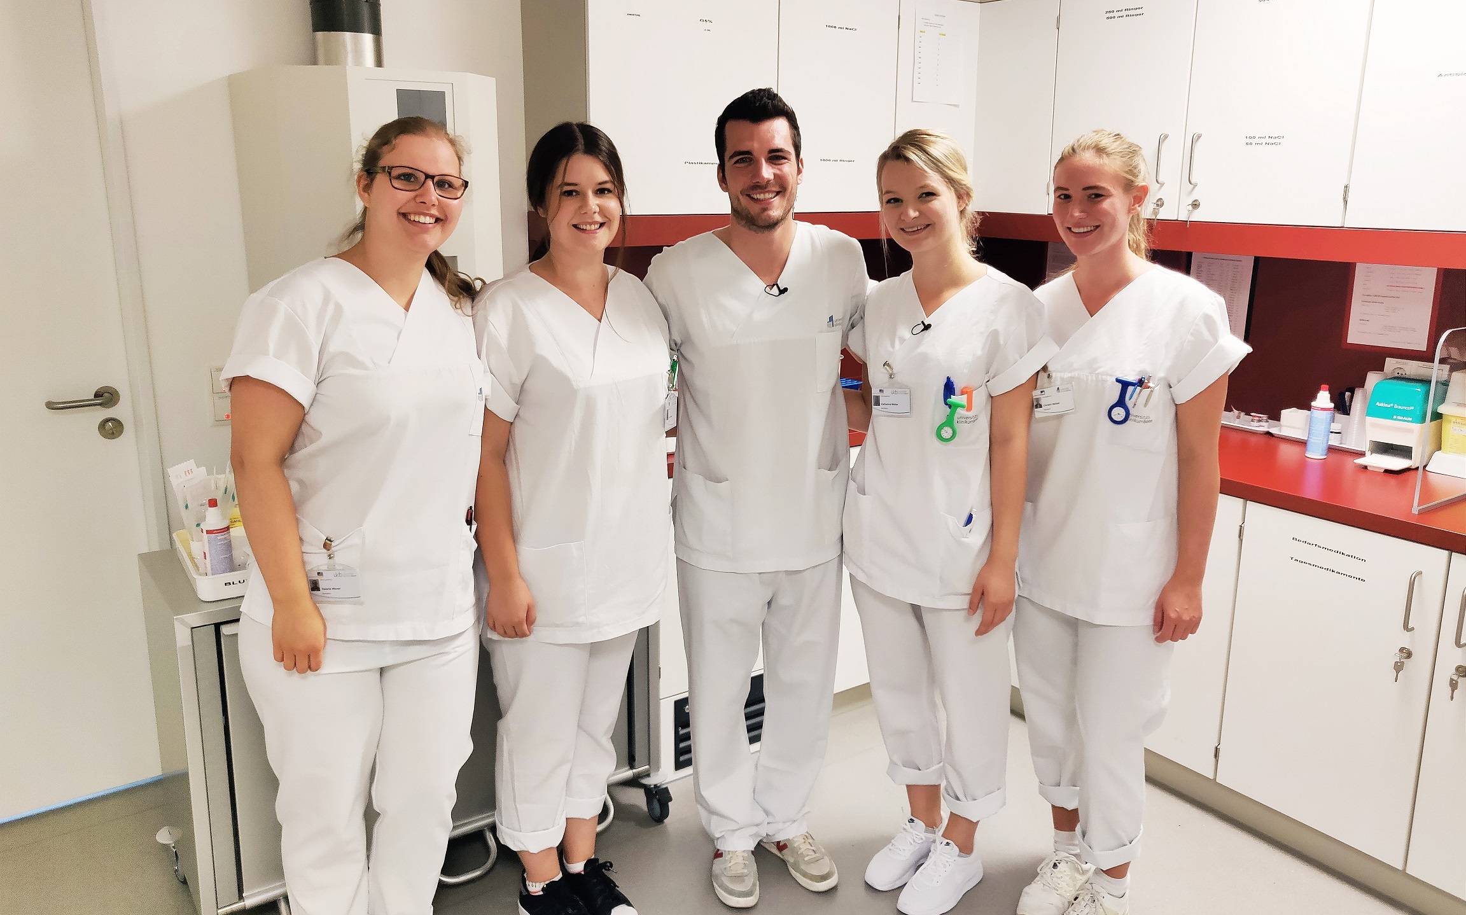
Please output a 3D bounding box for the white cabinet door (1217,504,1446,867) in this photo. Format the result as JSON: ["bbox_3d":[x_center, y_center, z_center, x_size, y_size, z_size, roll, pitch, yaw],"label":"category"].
[{"bbox_3d":[1.421,0.532,2.549,0.030,0.781,0.447,-10,18,-34],"label":"white cabinet door"}]

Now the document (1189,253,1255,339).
[{"bbox_3d":[1.515,-0.489,3.315,0.008,0.294,0.207,-9,17,-33],"label":"document"}]

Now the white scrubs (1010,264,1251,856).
[{"bbox_3d":[0.767,0.259,2.236,0.495,1.307,0.307,11,18,38],"label":"white scrubs"}]

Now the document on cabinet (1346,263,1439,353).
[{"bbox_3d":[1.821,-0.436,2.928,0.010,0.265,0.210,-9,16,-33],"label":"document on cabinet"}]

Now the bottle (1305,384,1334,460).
[{"bbox_3d":[1.534,-0.094,2.761,0.053,0.188,0.053,8,16,29],"label":"bottle"}]

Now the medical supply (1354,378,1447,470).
[{"bbox_3d":[1.697,-0.093,2.705,0.257,0.212,0.136,-9,17,-33],"label":"medical supply"}]

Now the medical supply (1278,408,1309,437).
[{"bbox_3d":[1.681,-0.113,3.134,0.075,0.048,0.072,-9,16,-33],"label":"medical supply"}]

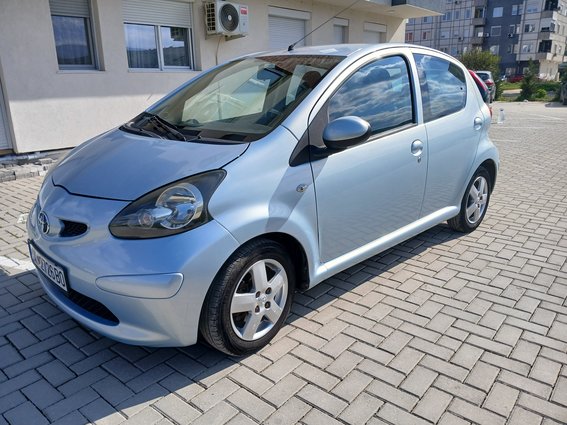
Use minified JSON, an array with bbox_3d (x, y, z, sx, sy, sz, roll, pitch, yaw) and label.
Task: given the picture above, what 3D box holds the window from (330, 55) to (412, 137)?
[{"bbox_3d":[0.484,-0.671,2.420,0.870,0.480,0.060,-16,7,-41],"label":"window"}]

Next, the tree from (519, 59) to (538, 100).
[{"bbox_3d":[14.180,-7.702,24.667,1.150,2.350,1.150,7,18,26],"label":"tree"}]

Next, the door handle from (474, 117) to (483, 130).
[{"bbox_3d":[1.503,-0.679,3.259,0.125,0.120,0.050,-16,22,-41],"label":"door handle"}]

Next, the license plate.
[{"bbox_3d":[-1.118,0.241,2.021,0.020,0.115,0.520,-16,22,-41],"label":"license plate"}]

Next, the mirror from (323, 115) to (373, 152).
[{"bbox_3d":[0.304,-0.375,2.036,0.140,0.155,0.210,-16,22,-41],"label":"mirror"}]

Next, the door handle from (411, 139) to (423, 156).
[{"bbox_3d":[0.824,-0.401,2.650,0.125,0.120,0.050,-16,22,-41],"label":"door handle"}]

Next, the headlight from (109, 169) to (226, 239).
[{"bbox_3d":[-0.468,-0.027,1.789,0.330,0.280,0.450,12,21,38],"label":"headlight"}]

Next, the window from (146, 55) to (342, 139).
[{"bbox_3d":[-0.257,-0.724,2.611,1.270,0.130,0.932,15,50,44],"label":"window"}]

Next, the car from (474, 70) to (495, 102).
[{"bbox_3d":[10.607,-6.903,23.527,1.750,1.550,4.100,5,18,20],"label":"car"}]

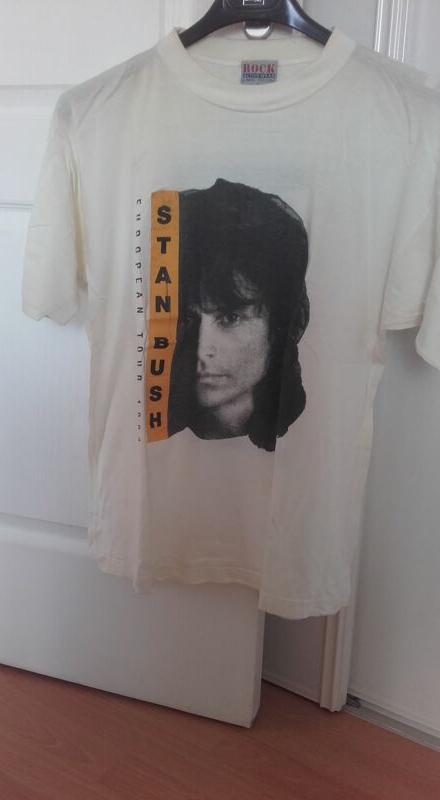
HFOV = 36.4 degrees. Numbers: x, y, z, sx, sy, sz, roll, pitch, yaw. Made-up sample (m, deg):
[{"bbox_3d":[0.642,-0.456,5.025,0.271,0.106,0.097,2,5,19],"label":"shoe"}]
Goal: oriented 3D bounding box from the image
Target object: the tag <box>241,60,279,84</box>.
[{"bbox_3d":[0.044,-0.368,0.750,0.041,0.025,0.003,6,18,13],"label":"tag"}]

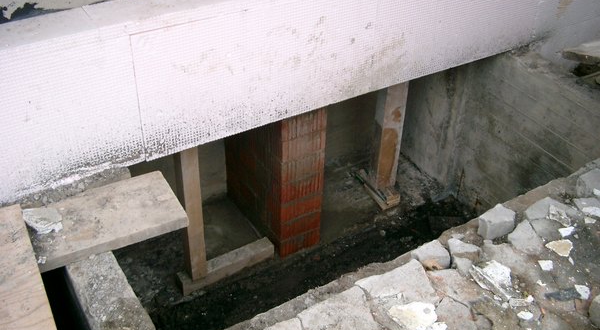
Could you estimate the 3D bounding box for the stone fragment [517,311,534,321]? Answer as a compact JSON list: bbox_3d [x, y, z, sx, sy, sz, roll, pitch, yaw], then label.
[{"bbox_3d":[0.724,0.483,2.059,0.050,0.015,0.029,4,32,5],"label":"stone fragment"}]

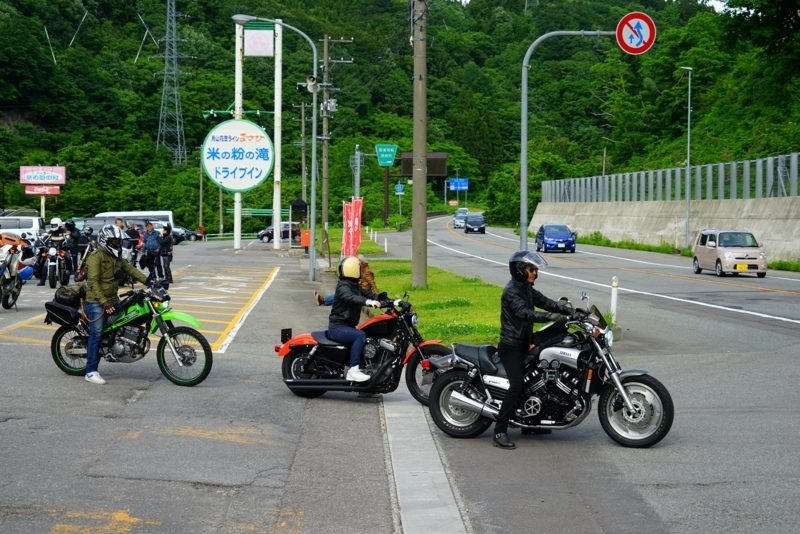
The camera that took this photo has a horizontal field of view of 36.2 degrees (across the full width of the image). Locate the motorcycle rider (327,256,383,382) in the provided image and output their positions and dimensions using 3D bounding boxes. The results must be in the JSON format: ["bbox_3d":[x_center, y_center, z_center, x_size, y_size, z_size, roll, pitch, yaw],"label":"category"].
[{"bbox_3d":[-0.428,0.563,13.499,0.780,1.360,0.680,1,2,22],"label":"motorcycle rider"}]

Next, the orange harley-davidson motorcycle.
[{"bbox_3d":[-0.353,0.894,13.480,2.260,1.200,0.840,1,2,22],"label":"orange harley-davidson motorcycle"}]

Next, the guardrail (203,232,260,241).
[{"bbox_3d":[-12.542,-2.233,91.000,4.300,0.650,0.120,0,2,-3],"label":"guardrail"}]

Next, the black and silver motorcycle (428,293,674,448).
[{"bbox_3d":[1.308,0.932,10.996,2.300,1.300,0.820,1,2,19],"label":"black and silver motorcycle"}]

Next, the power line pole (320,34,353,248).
[{"bbox_3d":[-3.640,-7.041,69.000,1.950,12.160,0.700,0,2,3],"label":"power line pole"}]

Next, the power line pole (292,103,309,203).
[{"bbox_3d":[-7.931,-7.931,101.000,1.500,11.320,0.450,1,2,6],"label":"power line pole"}]

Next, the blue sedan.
[{"bbox_3d":[8.674,-1.587,68.839,1.700,1.530,3.980,0,2,-2],"label":"blue sedan"}]

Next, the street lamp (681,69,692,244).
[{"bbox_3d":[15.977,-6.062,68.000,0.650,10.180,0.300,0,2,-5],"label":"street lamp"}]

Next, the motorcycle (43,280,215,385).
[{"bbox_3d":[-3.092,0.670,13.944,2.070,1.270,0.820,1,2,14],"label":"motorcycle"}]

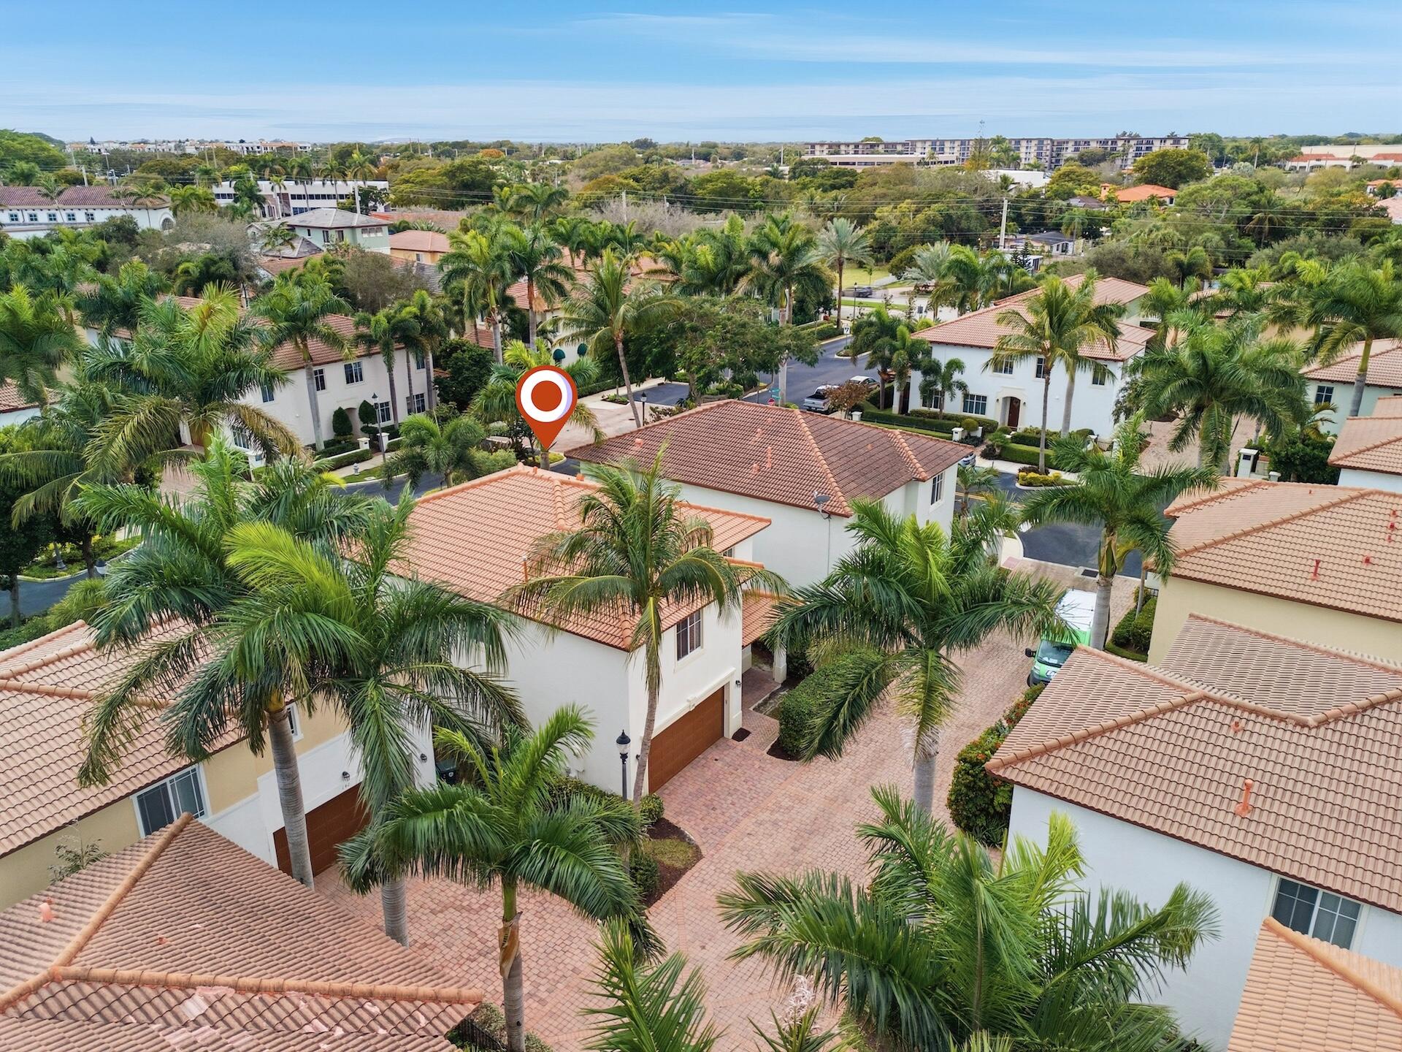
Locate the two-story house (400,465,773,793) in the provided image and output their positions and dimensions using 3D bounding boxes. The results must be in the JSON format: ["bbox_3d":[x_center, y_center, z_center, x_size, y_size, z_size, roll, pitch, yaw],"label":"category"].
[{"bbox_3d":[-5.931,2.191,43.237,17.370,8.690,13.740,13,24,32],"label":"two-story house"}]

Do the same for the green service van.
[{"bbox_3d":[15.099,4.930,39.648,2.080,2.500,5.600,12,24,29],"label":"green service van"}]

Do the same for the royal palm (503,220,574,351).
[{"bbox_3d":[-17.160,-23.953,101.911,7.070,13.640,7.070,0,20,0],"label":"royal palm"}]

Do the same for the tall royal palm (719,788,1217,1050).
[{"bbox_3d":[4.474,11.147,16.575,7.580,11.720,7.370,0,20,0],"label":"tall royal palm"}]

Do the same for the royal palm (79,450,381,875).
[{"bbox_3d":[-13.319,5.159,28.823,8.180,13.840,8.080,0,20,0],"label":"royal palm"}]

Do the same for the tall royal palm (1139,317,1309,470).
[{"bbox_3d":[32.960,-7.814,61.555,8.990,10.680,8.990,11,24,27],"label":"tall royal palm"}]

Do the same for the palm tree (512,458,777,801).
[{"bbox_3d":[-1.977,4.266,32.735,8.280,12.520,8.080,0,20,0],"label":"palm tree"}]

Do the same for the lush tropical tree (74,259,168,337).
[{"bbox_3d":[-46.670,-15.561,79.692,6.300,12.220,6.300,-12,24,-28],"label":"lush tropical tree"}]

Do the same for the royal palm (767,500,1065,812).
[{"bbox_3d":[6.035,5.957,27.656,7.880,13.130,7.680,0,20,0],"label":"royal palm"}]

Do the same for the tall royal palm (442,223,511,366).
[{"bbox_3d":[-20.613,-21.247,92.346,6.510,13.810,6.510,-4,21,-12],"label":"tall royal palm"}]

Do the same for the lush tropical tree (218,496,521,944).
[{"bbox_3d":[-7.787,5.608,23.732,6.530,12.590,6.530,-8,22,-20],"label":"lush tropical tree"}]

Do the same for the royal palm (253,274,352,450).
[{"bbox_3d":[-27.449,-11.224,68.051,6.170,12.420,6.170,-8,22,-21],"label":"royal palm"}]

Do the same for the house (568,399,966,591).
[{"bbox_3d":[3.839,-2.392,51.115,16.400,8.000,13.300,14,25,33],"label":"house"}]

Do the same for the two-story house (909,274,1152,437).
[{"bbox_3d":[28.720,-14.755,85.782,18.180,8.690,14.640,9,22,23],"label":"two-story house"}]

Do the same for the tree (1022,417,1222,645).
[{"bbox_3d":[16.805,0.729,39.804,7.010,10.240,7.010,9,23,23],"label":"tree"}]

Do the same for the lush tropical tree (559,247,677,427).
[{"bbox_3d":[-5.826,-13.962,73.436,8.500,13.690,8.500,-2,21,-4],"label":"lush tropical tree"}]

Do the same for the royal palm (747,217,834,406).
[{"bbox_3d":[7.140,-17.311,80.116,6.770,15.180,6.770,2,21,5],"label":"royal palm"}]

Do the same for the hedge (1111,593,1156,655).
[{"bbox_3d":[19.777,4.195,43.171,1.900,1.360,4.000,14,25,33],"label":"hedge"}]

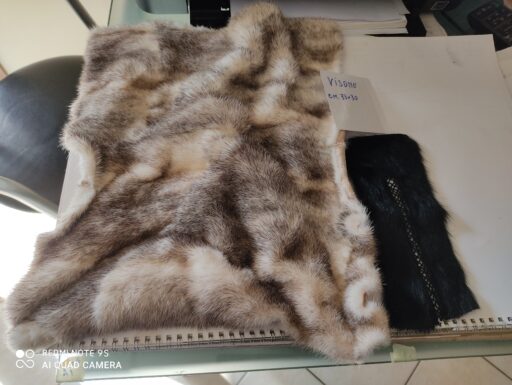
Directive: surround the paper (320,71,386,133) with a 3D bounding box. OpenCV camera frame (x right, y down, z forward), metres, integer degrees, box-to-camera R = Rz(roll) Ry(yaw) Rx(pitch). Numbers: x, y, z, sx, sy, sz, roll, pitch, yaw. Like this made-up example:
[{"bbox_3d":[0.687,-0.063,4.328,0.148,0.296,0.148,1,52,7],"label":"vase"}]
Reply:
[{"bbox_3d":[0.102,-0.094,0.403,0.064,0.004,0.071,-1,67,-22],"label":"paper"}]

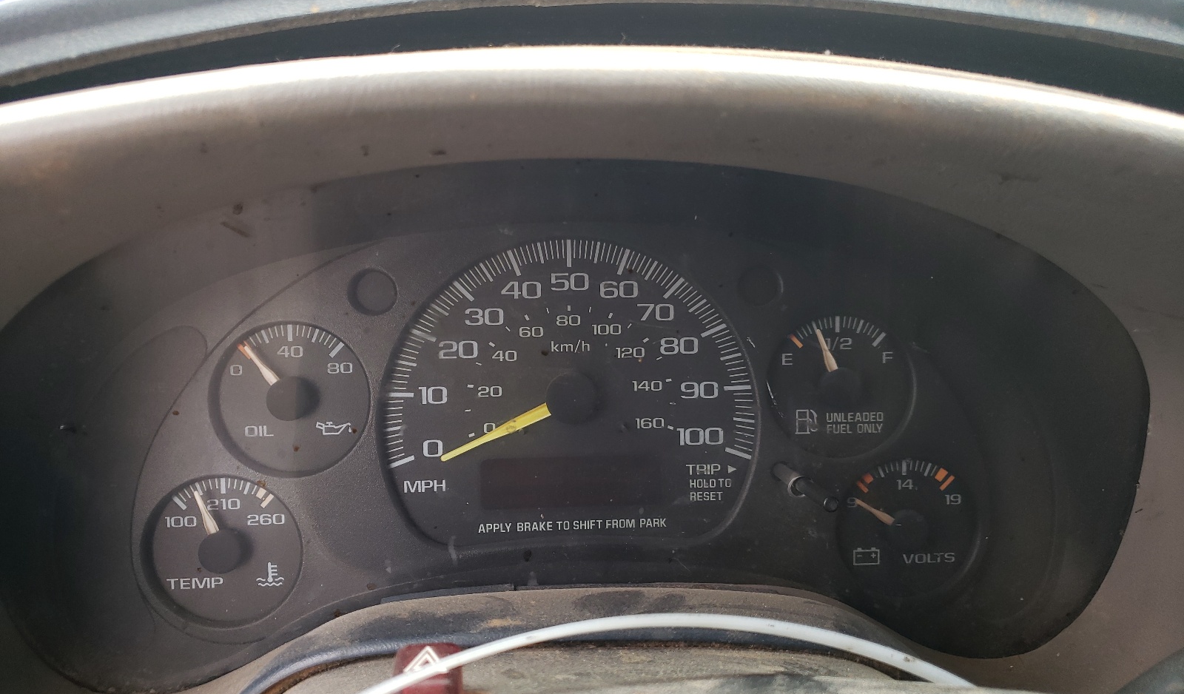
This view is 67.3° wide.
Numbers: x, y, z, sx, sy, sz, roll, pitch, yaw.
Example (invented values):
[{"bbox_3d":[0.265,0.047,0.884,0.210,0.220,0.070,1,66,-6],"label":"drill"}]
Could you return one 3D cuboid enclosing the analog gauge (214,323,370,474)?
[{"bbox_3d":[-0.098,0.017,0.291,0.050,0.050,0.012,-1,4,-4],"label":"analog gauge"}]

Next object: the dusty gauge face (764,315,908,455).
[{"bbox_3d":[0.084,0.014,0.303,0.050,0.050,0.012,-1,4,-4],"label":"dusty gauge face"}]

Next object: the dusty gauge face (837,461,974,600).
[{"bbox_3d":[0.109,0.063,0.307,0.049,0.049,0.012,-1,4,-4],"label":"dusty gauge face"}]

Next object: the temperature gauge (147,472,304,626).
[{"bbox_3d":[-0.121,0.067,0.292,0.049,0.049,0.012,-1,4,-4],"label":"temperature gauge"}]

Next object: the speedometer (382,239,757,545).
[{"bbox_3d":[-0.008,0.015,0.296,0.125,0.103,0.016,-1,4,-4],"label":"speedometer"}]

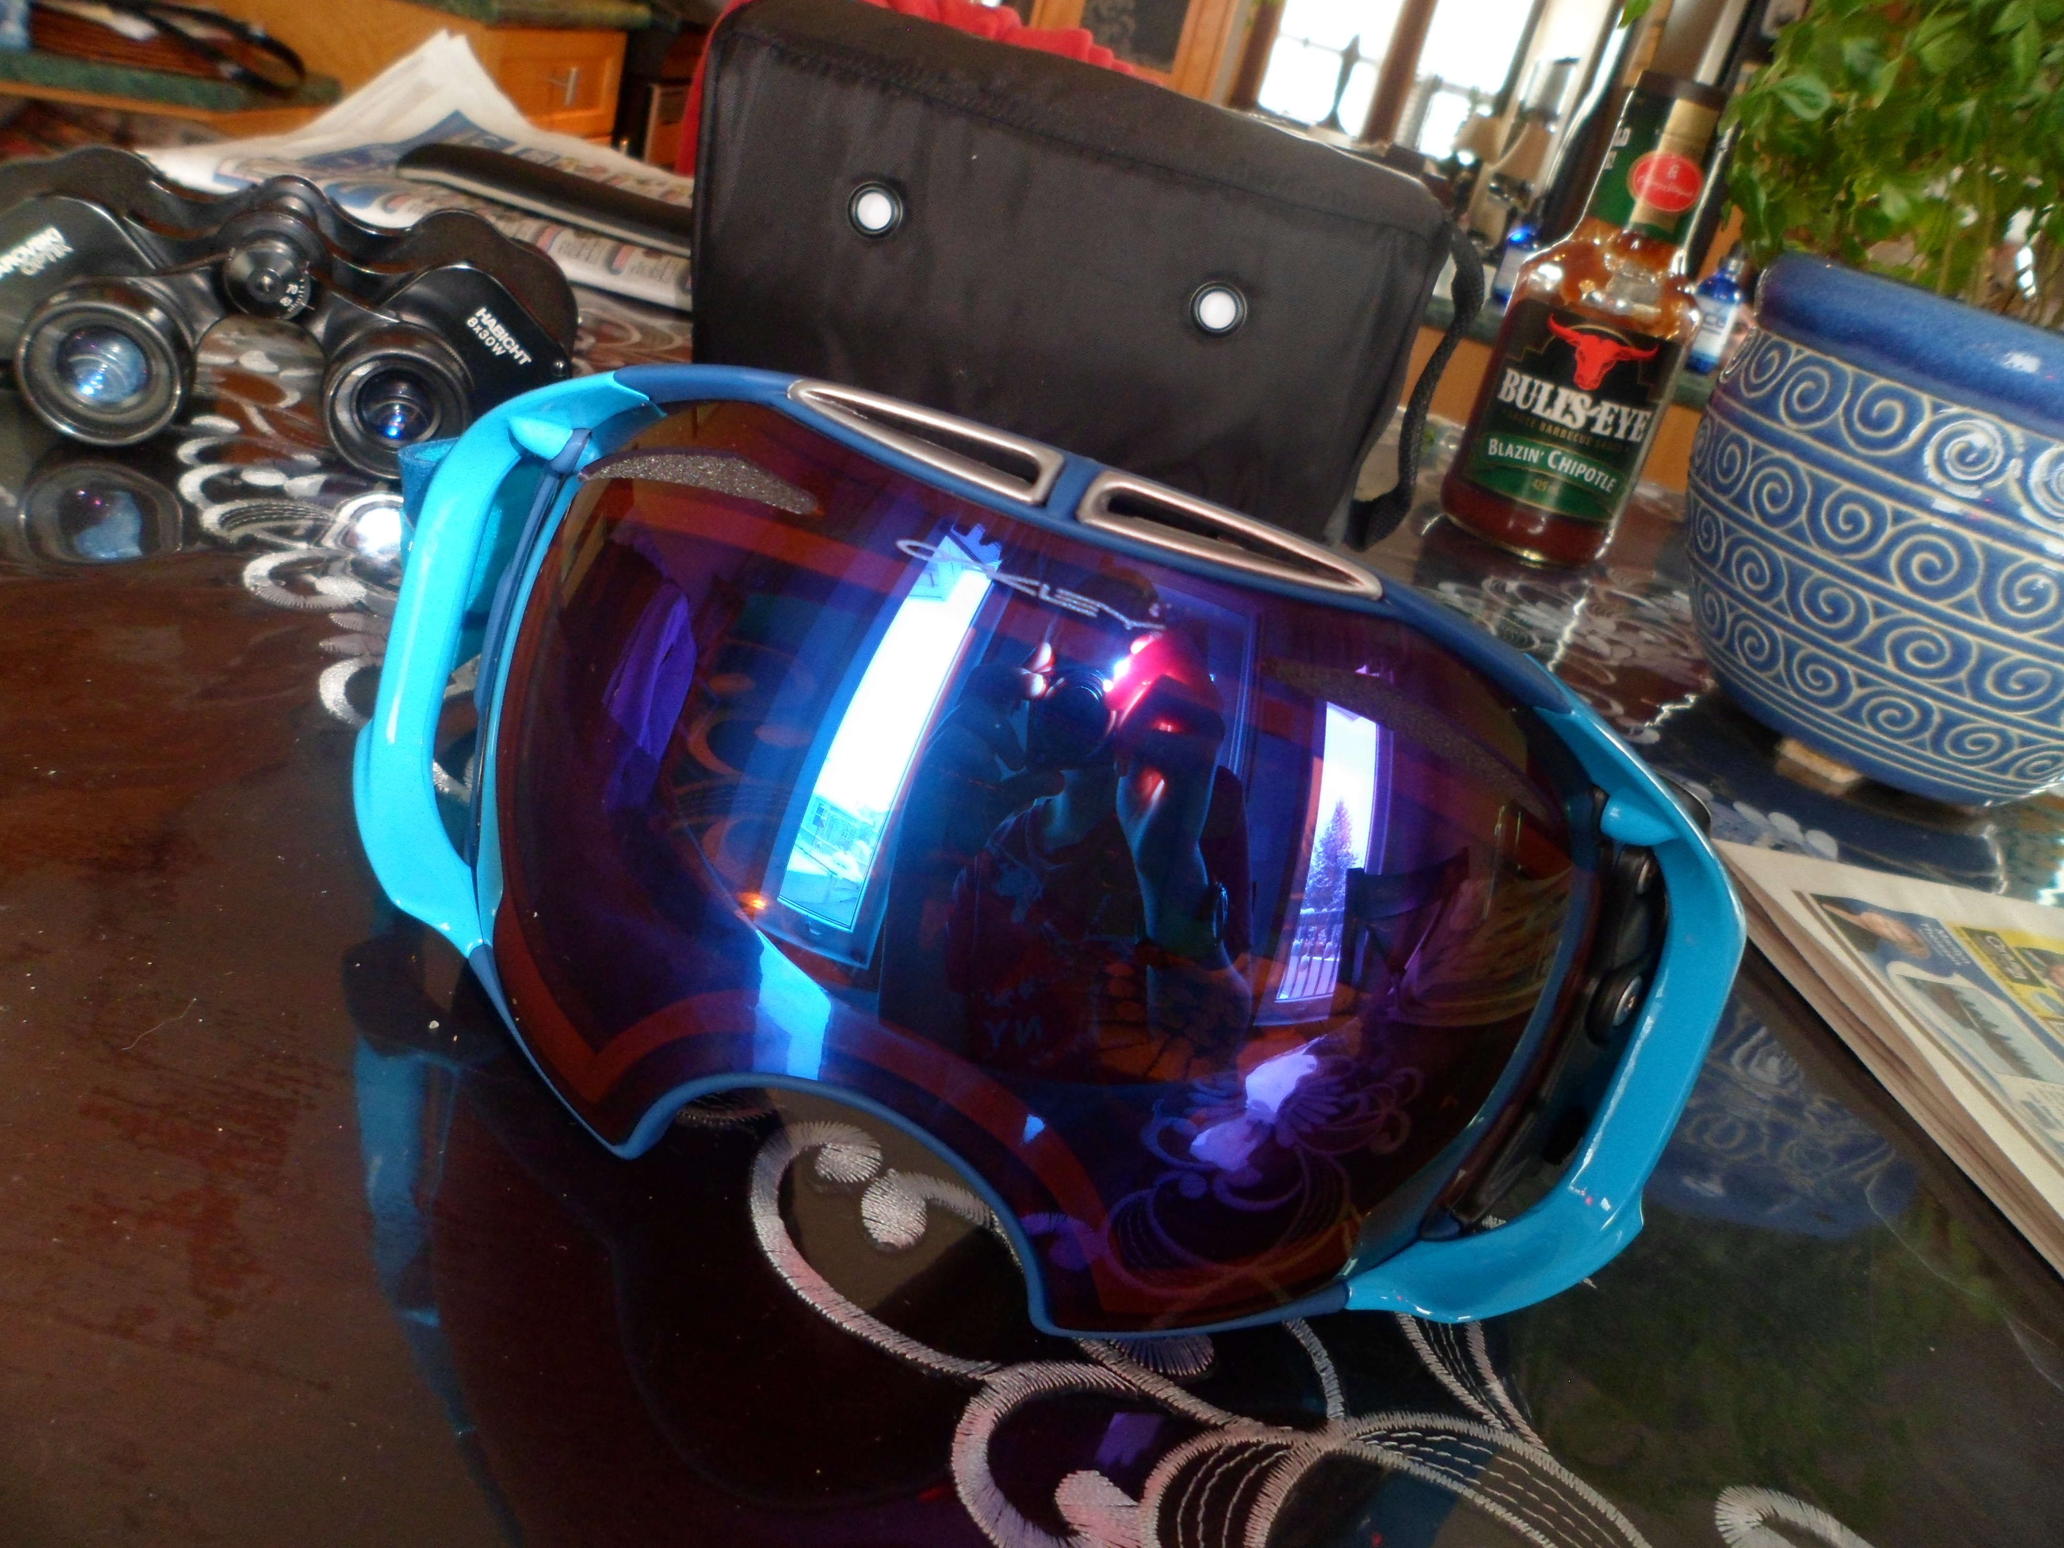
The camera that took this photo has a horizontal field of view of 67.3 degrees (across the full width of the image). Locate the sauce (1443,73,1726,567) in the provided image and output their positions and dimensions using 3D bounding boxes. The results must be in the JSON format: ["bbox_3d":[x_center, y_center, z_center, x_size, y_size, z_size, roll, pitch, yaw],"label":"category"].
[{"bbox_3d":[0.247,-0.192,0.661,0.077,0.189,0.063,20,24,10],"label":"sauce"}]

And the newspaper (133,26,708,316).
[{"bbox_3d":[-0.234,-0.340,0.845,0.310,0.074,0.360,15,24,0],"label":"newspaper"}]

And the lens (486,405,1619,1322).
[{"bbox_3d":[-0.009,0.012,0.211,0.169,0.101,0.059,19,4,7],"label":"lens"}]

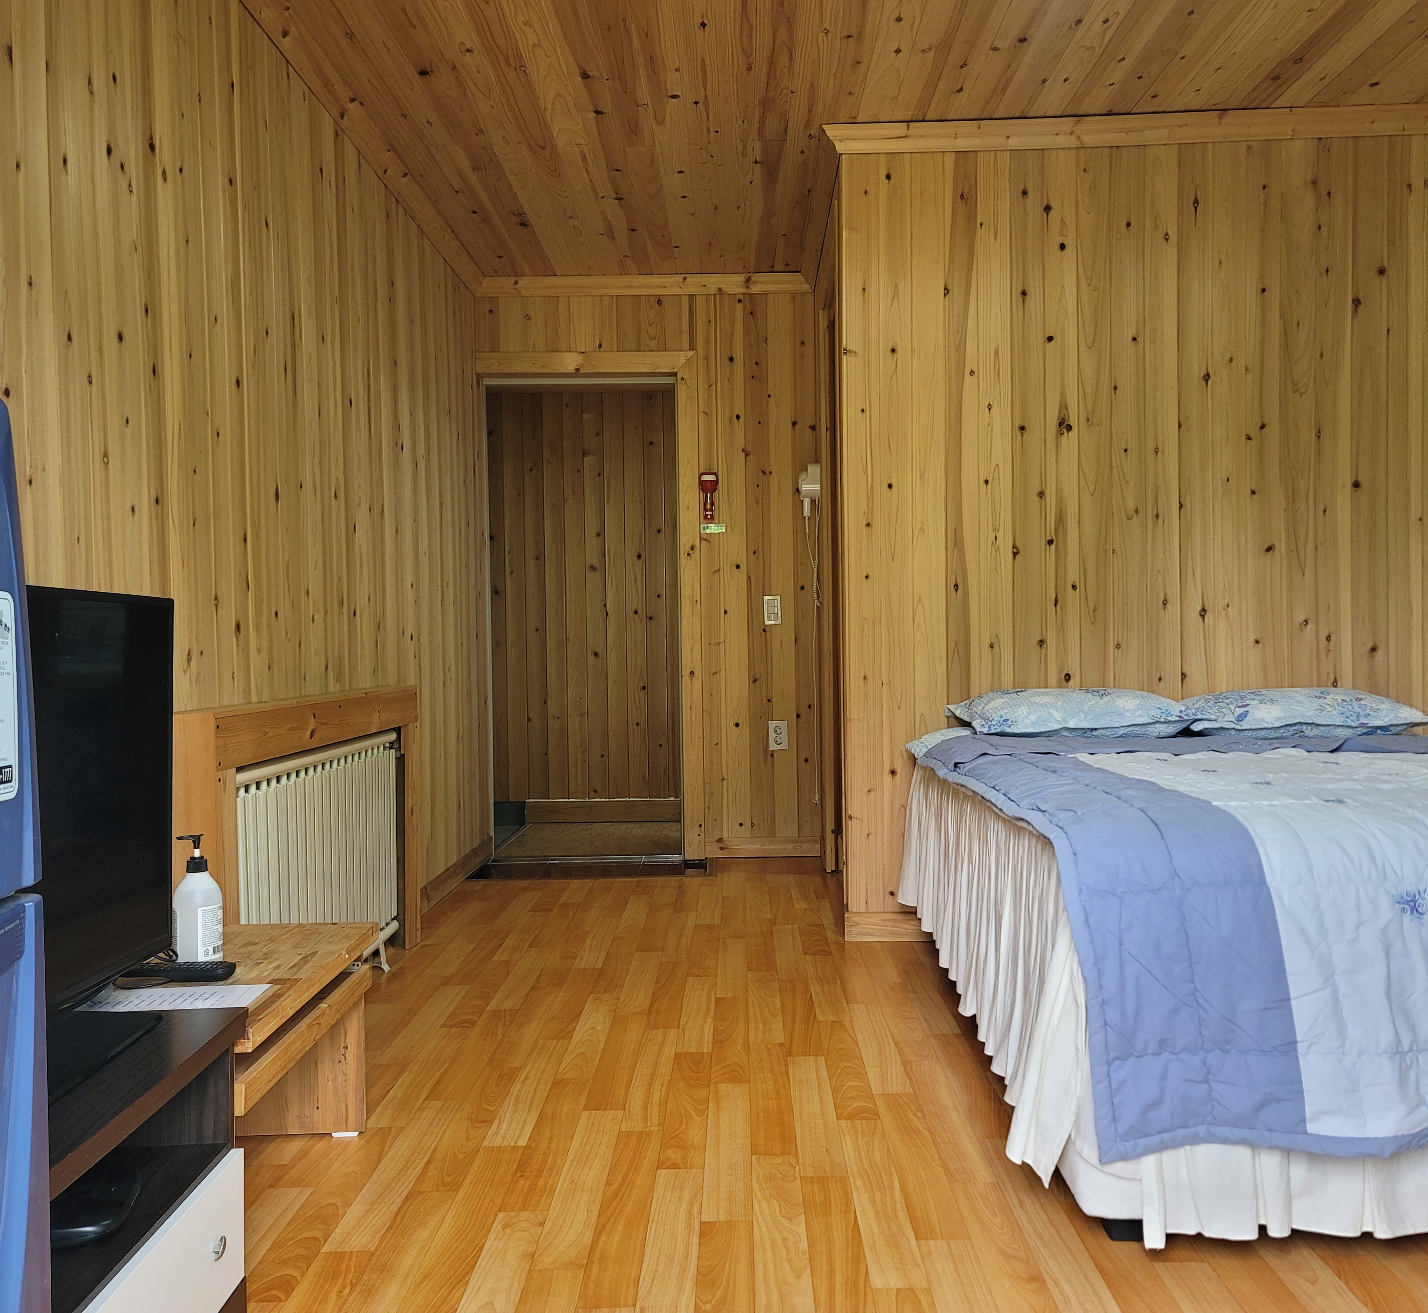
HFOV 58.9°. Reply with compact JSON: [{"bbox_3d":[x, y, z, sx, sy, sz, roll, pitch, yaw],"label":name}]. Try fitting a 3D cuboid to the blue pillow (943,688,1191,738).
[{"bbox_3d":[1.005,0.148,3.570,0.650,0.125,0.440,-1,1,2],"label":"blue pillow"}]

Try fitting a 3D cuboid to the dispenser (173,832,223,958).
[{"bbox_3d":[-0.887,0.417,2.175,0.088,0.218,0.087,-1,1,-4],"label":"dispenser"}]

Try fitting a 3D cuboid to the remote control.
[{"bbox_3d":[-0.886,0.518,2.080,0.200,0.022,0.048,-1,1,3],"label":"remote control"}]

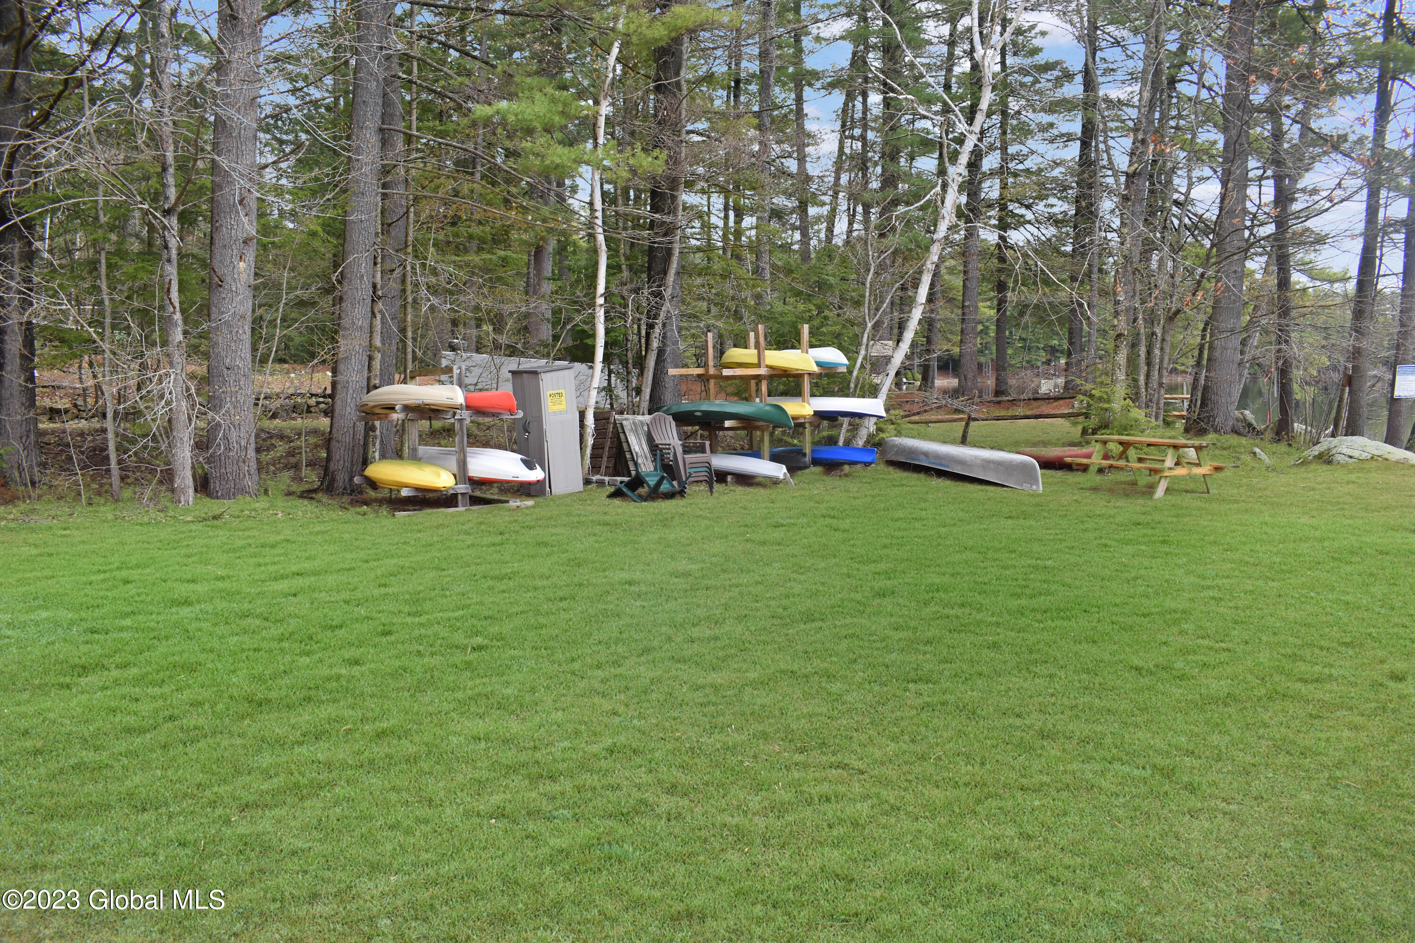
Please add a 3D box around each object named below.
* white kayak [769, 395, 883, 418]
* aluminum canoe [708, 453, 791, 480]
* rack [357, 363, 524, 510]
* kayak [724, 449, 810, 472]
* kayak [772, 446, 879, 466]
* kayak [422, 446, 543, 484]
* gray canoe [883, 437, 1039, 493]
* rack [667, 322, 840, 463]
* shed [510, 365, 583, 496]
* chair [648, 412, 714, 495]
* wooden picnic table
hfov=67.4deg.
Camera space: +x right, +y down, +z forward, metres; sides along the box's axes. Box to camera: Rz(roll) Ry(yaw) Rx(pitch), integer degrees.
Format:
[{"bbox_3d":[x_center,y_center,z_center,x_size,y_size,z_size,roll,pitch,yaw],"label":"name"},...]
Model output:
[{"bbox_3d":[2.118,-1.163,18.943,0.720,0.360,3.300,-3,6,-27],"label":"white kayak"},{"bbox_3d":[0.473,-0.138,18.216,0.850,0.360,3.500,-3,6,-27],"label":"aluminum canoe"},{"bbox_3d":[-3.783,-0.562,14.818,1.750,1.860,2.150,-3,7,-32],"label":"rack"},{"bbox_3d":[0.997,-0.252,19.083,0.700,0.360,3.000,-3,6,-27],"label":"kayak"},{"bbox_3d":[2.066,-0.297,19.027,0.700,0.340,3.100,-3,6,-27],"label":"kayak"},{"bbox_3d":[-3.115,-0.114,14.552,0.800,0.380,3.600,-3,7,-32],"label":"kayak"},{"bbox_3d":[4.184,-0.163,18.162,0.900,0.480,4.800,-2,6,-17],"label":"gray canoe"},{"bbox_3d":[0.864,-1.352,19.338,2.450,2.450,2.200,-3,6,-27],"label":"rack"},{"bbox_3d":[-2.330,-0.605,15.363,0.660,1.820,0.780,-5,8,-43],"label":"shed"},{"bbox_3d":[-0.380,-0.281,15.445,0.750,1.150,0.850,-5,8,-43],"label":"chair"},{"bbox_3d":[6.720,-0.085,16.217,1.470,0.770,1.830,-3,6,-29],"label":"wooden picnic table"}]

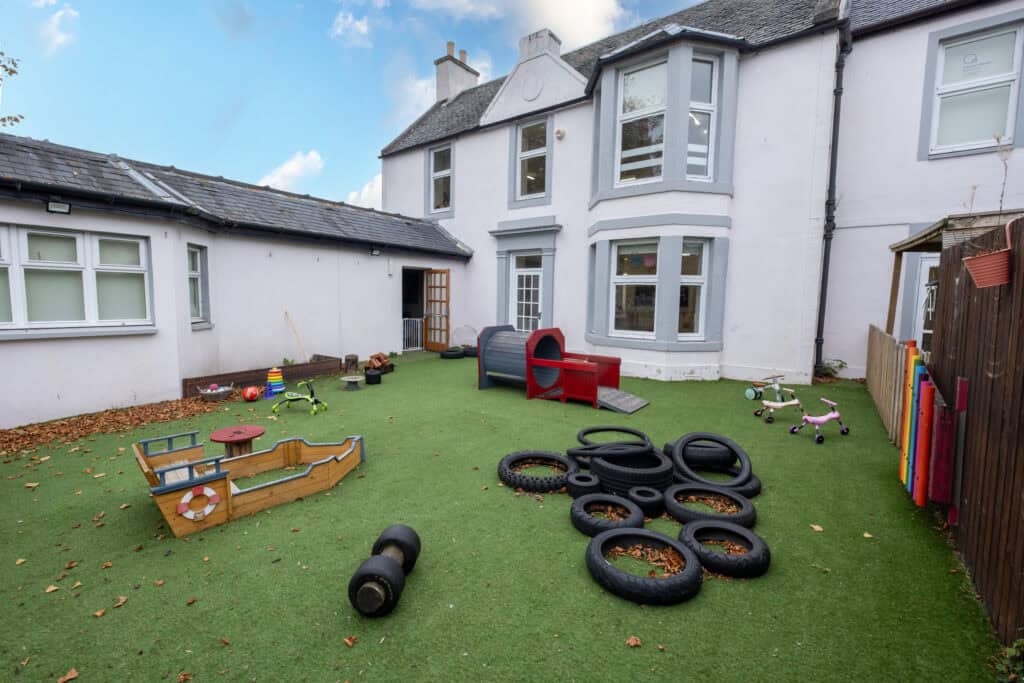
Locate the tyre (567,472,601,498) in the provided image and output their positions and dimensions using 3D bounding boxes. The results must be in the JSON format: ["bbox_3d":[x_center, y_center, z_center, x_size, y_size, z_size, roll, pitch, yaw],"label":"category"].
[{"bbox_3d":[0.532,1.070,3.150,0.230,0.108,0.230,1,5,0],"label":"tyre"}]

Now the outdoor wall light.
[{"bbox_3d":[-4.980,-1.475,4.700,0.070,0.130,0.180,5,7,37],"label":"outdoor wall light"}]

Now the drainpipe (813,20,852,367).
[{"bbox_3d":[5.277,-2.273,7.036,0.200,5.700,0.180,5,7,39],"label":"drainpipe"}]

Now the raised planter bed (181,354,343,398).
[{"bbox_3d":[-4.055,0.518,6.934,0.750,0.260,2.432,4,7,32],"label":"raised planter bed"}]

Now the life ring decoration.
[{"bbox_3d":[-1.870,0.968,2.550,0.030,0.215,0.215,6,7,42],"label":"life ring decoration"}]

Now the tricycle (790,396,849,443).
[{"bbox_3d":[3.300,0.810,4.460,0.590,0.380,0.390,0,5,-12],"label":"tricycle"}]

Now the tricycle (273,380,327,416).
[{"bbox_3d":[-2.560,0.667,5.180,0.580,0.370,0.370,2,5,13],"label":"tricycle"}]

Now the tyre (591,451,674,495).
[{"bbox_3d":[0.942,1.010,3.375,0.615,0.190,0.615,1,5,0],"label":"tyre"}]

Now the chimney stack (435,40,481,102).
[{"bbox_3d":[-2.065,-9.860,16.110,0.700,2.400,1.650,5,6,36],"label":"chimney stack"}]

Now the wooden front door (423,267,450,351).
[{"bbox_3d":[-1.850,-0.760,10.570,0.820,2.020,0.045,5,6,36],"label":"wooden front door"}]

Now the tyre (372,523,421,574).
[{"bbox_3d":[-0.604,1.088,2.236,0.248,0.248,0.160,1,5,3],"label":"tyre"}]

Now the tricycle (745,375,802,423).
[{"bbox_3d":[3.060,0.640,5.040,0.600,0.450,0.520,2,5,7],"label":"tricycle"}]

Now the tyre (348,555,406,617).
[{"bbox_3d":[-0.617,1.122,1.962,0.248,0.248,0.160,1,5,3],"label":"tyre"}]

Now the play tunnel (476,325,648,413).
[{"bbox_3d":[0.708,0.286,5.951,2.240,0.920,0.950,5,7,38],"label":"play tunnel"}]

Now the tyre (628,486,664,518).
[{"bbox_3d":[0.897,1.071,2.850,0.228,0.128,0.228,1,5,0],"label":"tyre"}]

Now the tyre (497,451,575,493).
[{"bbox_3d":[0.206,1.040,3.437,0.635,0.105,0.635,1,5,0],"label":"tyre"}]

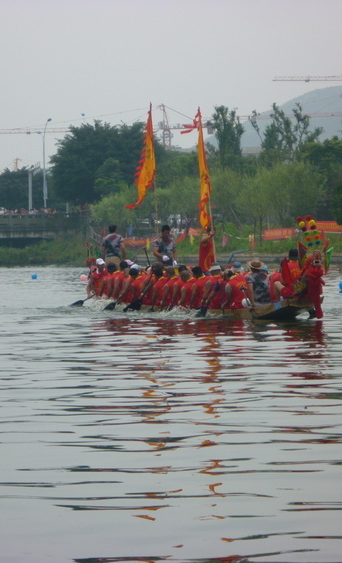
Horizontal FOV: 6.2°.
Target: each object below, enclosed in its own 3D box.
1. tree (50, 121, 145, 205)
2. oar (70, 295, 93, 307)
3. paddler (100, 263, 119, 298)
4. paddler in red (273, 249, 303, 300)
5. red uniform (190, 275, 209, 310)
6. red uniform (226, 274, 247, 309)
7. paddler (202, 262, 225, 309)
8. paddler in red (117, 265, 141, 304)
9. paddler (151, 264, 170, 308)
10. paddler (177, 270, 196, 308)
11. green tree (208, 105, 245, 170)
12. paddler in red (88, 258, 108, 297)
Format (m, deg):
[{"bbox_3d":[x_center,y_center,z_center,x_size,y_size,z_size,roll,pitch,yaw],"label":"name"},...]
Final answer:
[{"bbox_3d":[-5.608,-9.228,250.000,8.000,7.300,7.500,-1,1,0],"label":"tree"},{"bbox_3d":[-1.971,0.410,71.600,1.000,0.100,0.180,-28,-11,25],"label":"oar"},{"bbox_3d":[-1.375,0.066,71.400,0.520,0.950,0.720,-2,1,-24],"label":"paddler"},{"bbox_3d":[2.280,-0.117,61.500,0.520,1.030,0.700,-1,1,-30],"label":"paddler in red"},{"bbox_3d":[0.578,0.207,64.900,0.420,0.660,0.340,-1,1,-31],"label":"red uniform"},{"bbox_3d":[1.326,0.194,64.100,0.480,0.780,0.450,-2,1,-24],"label":"red uniform"},{"bbox_3d":[0.870,0.143,64.300,0.520,1.000,0.700,-1,1,-31],"label":"paddler"},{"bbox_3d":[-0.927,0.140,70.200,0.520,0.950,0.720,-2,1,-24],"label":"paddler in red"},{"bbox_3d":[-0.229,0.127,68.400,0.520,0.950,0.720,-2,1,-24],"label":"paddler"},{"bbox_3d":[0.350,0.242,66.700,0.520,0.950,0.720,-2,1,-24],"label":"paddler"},{"bbox_3d":[3.797,-7.731,215.000,2.600,8.800,2.600,0,1,0],"label":"green tree"},{"bbox_3d":[-1.596,-0.044,69.200,0.520,0.920,0.650,0,1,-18],"label":"paddler in red"}]

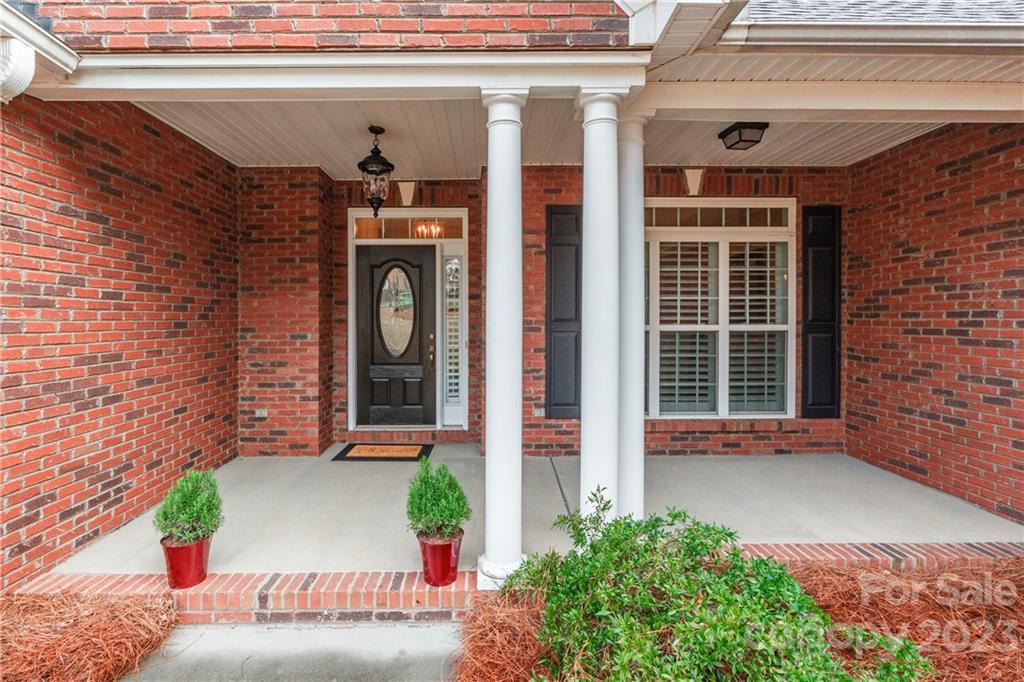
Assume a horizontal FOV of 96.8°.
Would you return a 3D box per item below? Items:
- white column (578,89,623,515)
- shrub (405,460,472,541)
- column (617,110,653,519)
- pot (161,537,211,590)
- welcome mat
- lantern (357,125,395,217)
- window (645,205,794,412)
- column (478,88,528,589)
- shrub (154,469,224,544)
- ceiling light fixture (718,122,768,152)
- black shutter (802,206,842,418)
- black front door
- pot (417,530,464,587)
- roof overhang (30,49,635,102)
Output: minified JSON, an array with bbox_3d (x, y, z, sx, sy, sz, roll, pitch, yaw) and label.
[{"bbox_3d":[0.482,-0.020,2.480,0.255,2.600,0.255,0,1,-2],"label":"white column"},{"bbox_3d":[-0.399,0.845,2.460,0.330,0.390,0.330,0,1,-2],"label":"shrub"},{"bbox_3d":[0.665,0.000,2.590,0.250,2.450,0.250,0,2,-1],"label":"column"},{"bbox_3d":[-1.700,1.145,2.390,0.238,0.218,0.238,0,2,0],"label":"pot"},{"bbox_3d":[-1.300,1.147,4.670,0.910,0.015,0.570,0,1,-2],"label":"welcome mat"},{"bbox_3d":[-1.095,-1.370,3.670,0.285,0.710,0.285,0,2,-1],"label":"lantern"},{"bbox_3d":[1.840,-0.327,4.600,2.070,2.210,0.100,0,2,-1],"label":"window"},{"bbox_3d":[-0.040,-0.020,2.480,0.265,2.600,0.265,0,1,-2],"label":"column"},{"bbox_3d":[-1.740,0.882,2.450,0.320,0.380,0.320,0,1,-2],"label":"shrub"},{"bbox_3d":[1.830,-1.620,3.620,0.250,0.135,0.250,0,1,-2],"label":"ceiling light fixture"},{"bbox_3d":[3.066,-0.282,4.500,0.376,2.090,0.040,0,1,-2],"label":"black shutter"},{"bbox_3d":[-1.290,-0.060,5.080,0.905,2.030,0.055,0,2,-1],"label":"black front door"},{"bbox_3d":[-0.374,1.130,2.400,0.243,0.220,0.243,0,2,-1],"label":"pot"},{"bbox_3d":[-0.840,-1.295,2.230,2.980,0.160,0.200,0,2,-1],"label":"roof overhang"}]

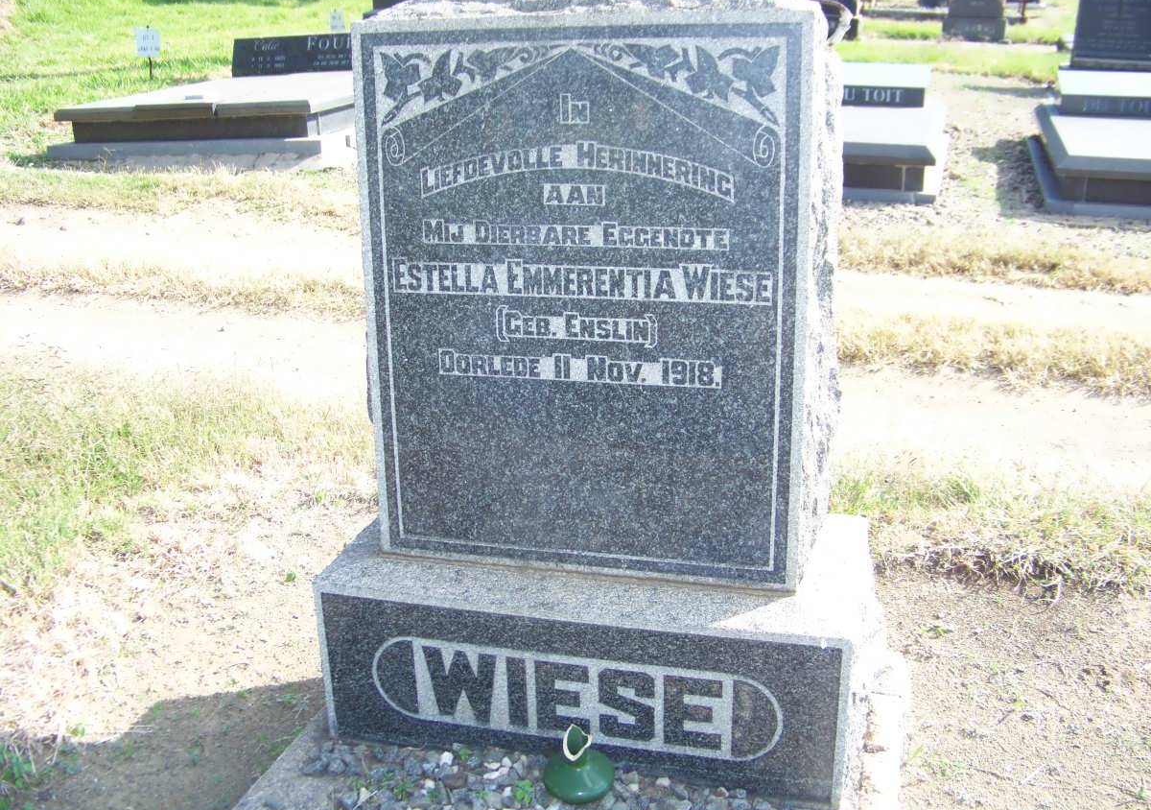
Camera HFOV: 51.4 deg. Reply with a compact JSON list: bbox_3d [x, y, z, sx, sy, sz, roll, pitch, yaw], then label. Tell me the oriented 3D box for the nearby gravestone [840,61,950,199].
[{"bbox_3d":[2.375,-2.152,9.383,1.000,0.740,2.350,5,20,17],"label":"nearby gravestone"}]

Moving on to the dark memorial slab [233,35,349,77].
[{"bbox_3d":[-2.787,-3.638,12.483,1.650,0.400,0.150,2,19,9],"label":"dark memorial slab"}]

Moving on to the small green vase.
[{"bbox_3d":[0.006,0.627,2.079,0.121,0.133,0.121,-1,19,0],"label":"small green vase"}]

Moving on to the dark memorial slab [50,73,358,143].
[{"bbox_3d":[-3.406,-2.860,11.598,2.300,0.360,2.200,2,19,9],"label":"dark memorial slab"}]

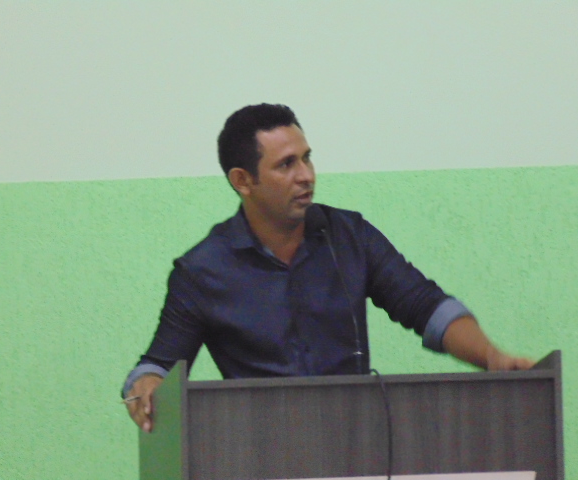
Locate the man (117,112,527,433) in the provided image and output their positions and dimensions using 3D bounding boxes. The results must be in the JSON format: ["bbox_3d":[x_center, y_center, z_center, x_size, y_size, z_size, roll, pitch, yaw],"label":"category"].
[{"bbox_3d":[0.092,0.555,9.100,0.870,1.690,0.460,-1,1,-13],"label":"man"}]

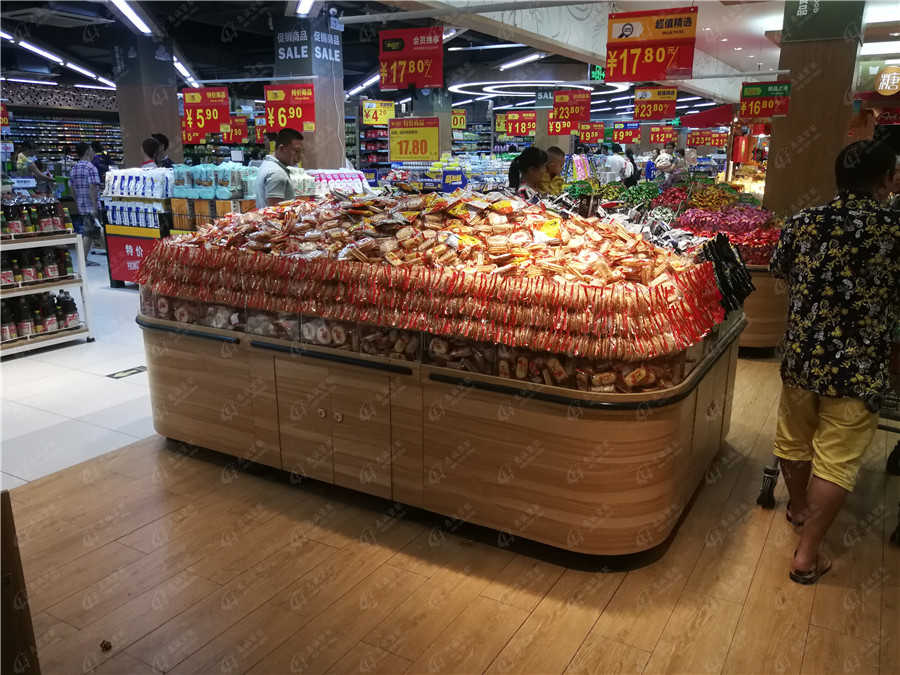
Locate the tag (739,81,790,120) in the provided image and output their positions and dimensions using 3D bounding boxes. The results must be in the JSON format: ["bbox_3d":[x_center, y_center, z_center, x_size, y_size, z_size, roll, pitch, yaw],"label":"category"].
[{"bbox_3d":[2.584,-1.945,5.750,0.356,0.274,0.020,6,15,21],"label":"tag"}]

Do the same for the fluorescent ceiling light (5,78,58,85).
[{"bbox_3d":[-9.662,-5.917,16.269,0.070,0.060,1.220,8,16,28],"label":"fluorescent ceiling light"}]

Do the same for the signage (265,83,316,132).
[{"bbox_3d":[-1.457,-2.078,6.384,0.513,0.414,0.020,5,15,19],"label":"signage"}]

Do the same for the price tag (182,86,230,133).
[{"bbox_3d":[-2.384,-2.218,6.863,0.544,0.415,0.020,5,15,19],"label":"price tag"}]

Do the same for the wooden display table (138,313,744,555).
[{"bbox_3d":[-0.071,0.178,3.733,2.837,0.680,1.823,8,17,29],"label":"wooden display table"}]

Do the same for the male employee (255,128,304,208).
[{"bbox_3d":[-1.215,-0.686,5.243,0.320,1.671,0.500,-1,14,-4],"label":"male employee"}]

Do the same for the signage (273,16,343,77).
[{"bbox_3d":[-2.014,-4.059,9.963,0.673,0.753,0.673,8,17,29],"label":"signage"}]

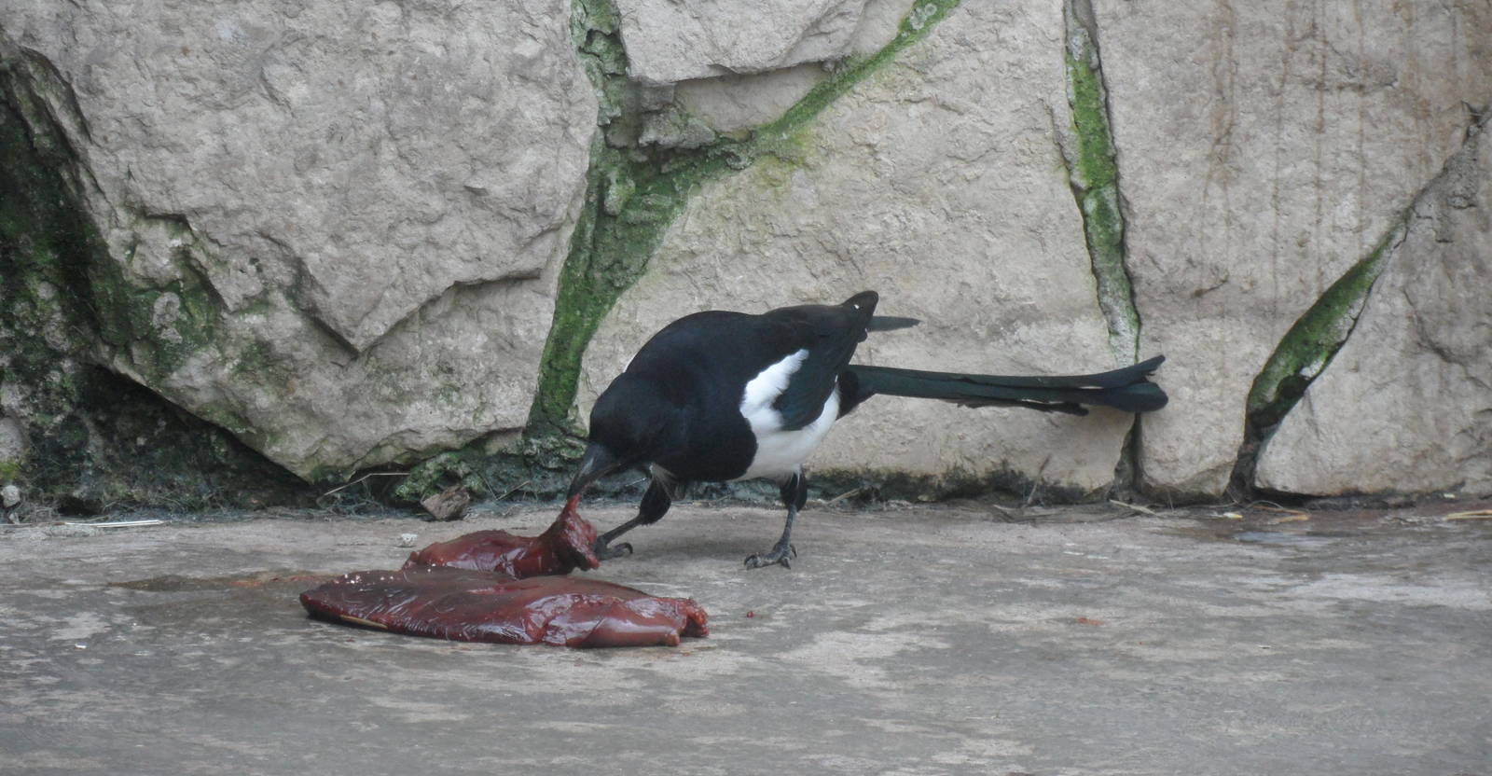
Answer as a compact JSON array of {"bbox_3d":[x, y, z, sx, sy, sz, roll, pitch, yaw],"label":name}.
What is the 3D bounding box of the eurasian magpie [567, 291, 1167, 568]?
[{"bbox_3d":[0.075,0.019,8.150,0.425,0.165,0.125,-6,14,-27],"label":"eurasian magpie"}]

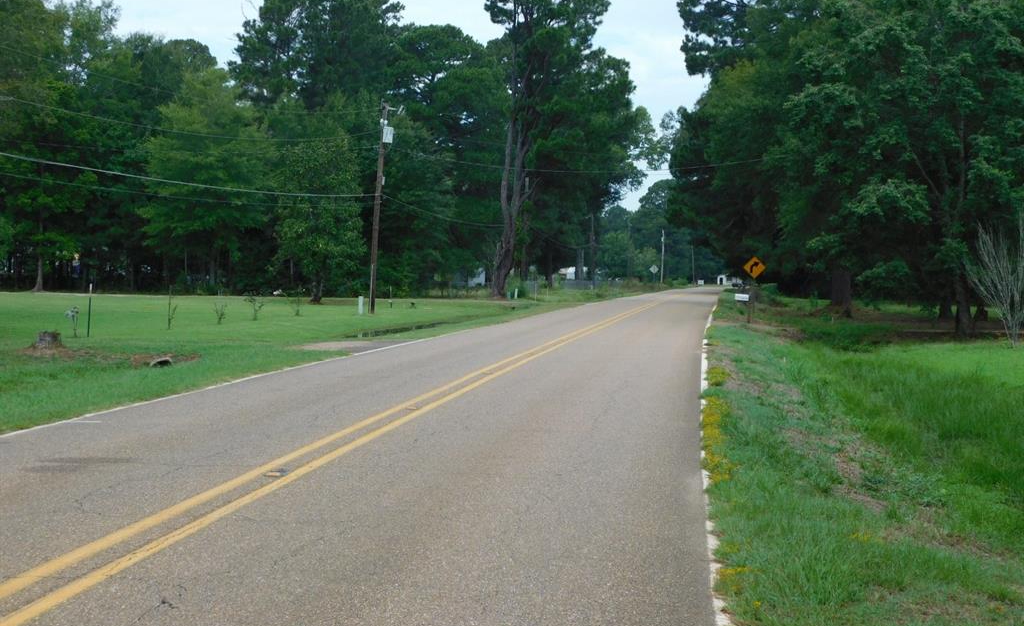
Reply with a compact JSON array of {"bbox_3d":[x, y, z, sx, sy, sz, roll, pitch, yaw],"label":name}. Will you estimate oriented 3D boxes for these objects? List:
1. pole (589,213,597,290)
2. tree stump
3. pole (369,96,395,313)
[{"bbox_3d":[8.500,-6.400,160.000,0.400,8.200,0.350,0,2,0],"label":"pole"},{"bbox_3d":[-10.150,0.600,33.000,0.580,0.370,0.560,0,2,0],"label":"tree stump"},{"bbox_3d":[-5.320,-4.290,62.000,0.520,8.700,0.400,4,2,0],"label":"pole"}]

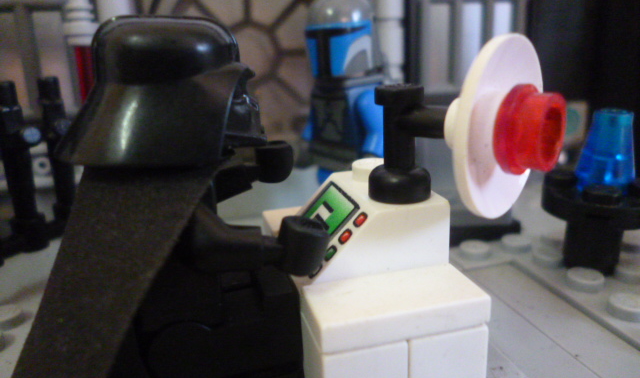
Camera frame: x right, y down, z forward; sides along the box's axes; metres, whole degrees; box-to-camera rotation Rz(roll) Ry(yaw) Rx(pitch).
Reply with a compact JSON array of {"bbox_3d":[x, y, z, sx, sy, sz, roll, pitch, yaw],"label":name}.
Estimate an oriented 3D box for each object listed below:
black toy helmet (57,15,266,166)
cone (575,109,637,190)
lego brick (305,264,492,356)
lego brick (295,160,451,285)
[{"bbox_3d":[-0.015,-0.010,0.051,0.020,0.013,0.017,-6,16,-13],"label":"black toy helmet"},{"bbox_3d":[0.044,-0.006,0.079,0.008,0.011,0.008,-6,16,-13],"label":"cone"},{"bbox_3d":[0.007,0.011,0.049,0.016,0.003,0.008,-6,16,-13],"label":"lego brick"},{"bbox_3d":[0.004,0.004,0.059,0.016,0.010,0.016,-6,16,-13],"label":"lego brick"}]

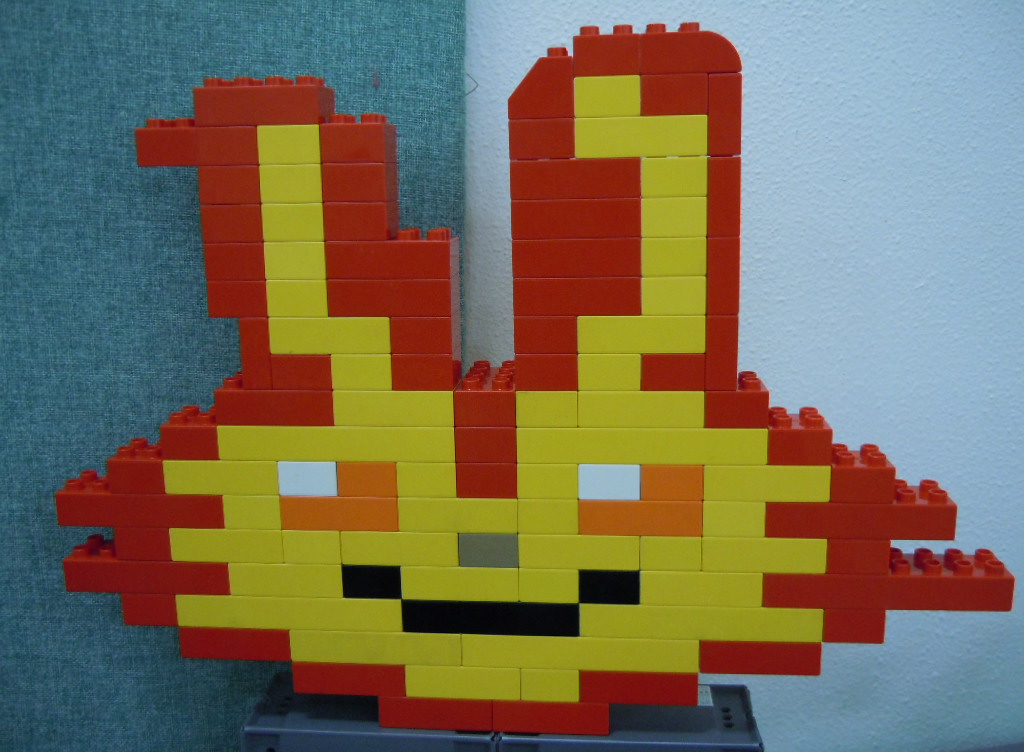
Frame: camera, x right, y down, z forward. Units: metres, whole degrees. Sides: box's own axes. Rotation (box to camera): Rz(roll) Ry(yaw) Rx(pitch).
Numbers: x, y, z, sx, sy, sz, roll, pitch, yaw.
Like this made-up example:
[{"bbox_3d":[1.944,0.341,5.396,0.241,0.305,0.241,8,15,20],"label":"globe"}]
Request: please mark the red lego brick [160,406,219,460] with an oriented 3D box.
[{"bbox_3d":[-0.171,0.032,0.557,0.032,0.024,0.032,0,11,5],"label":"red lego brick"}]

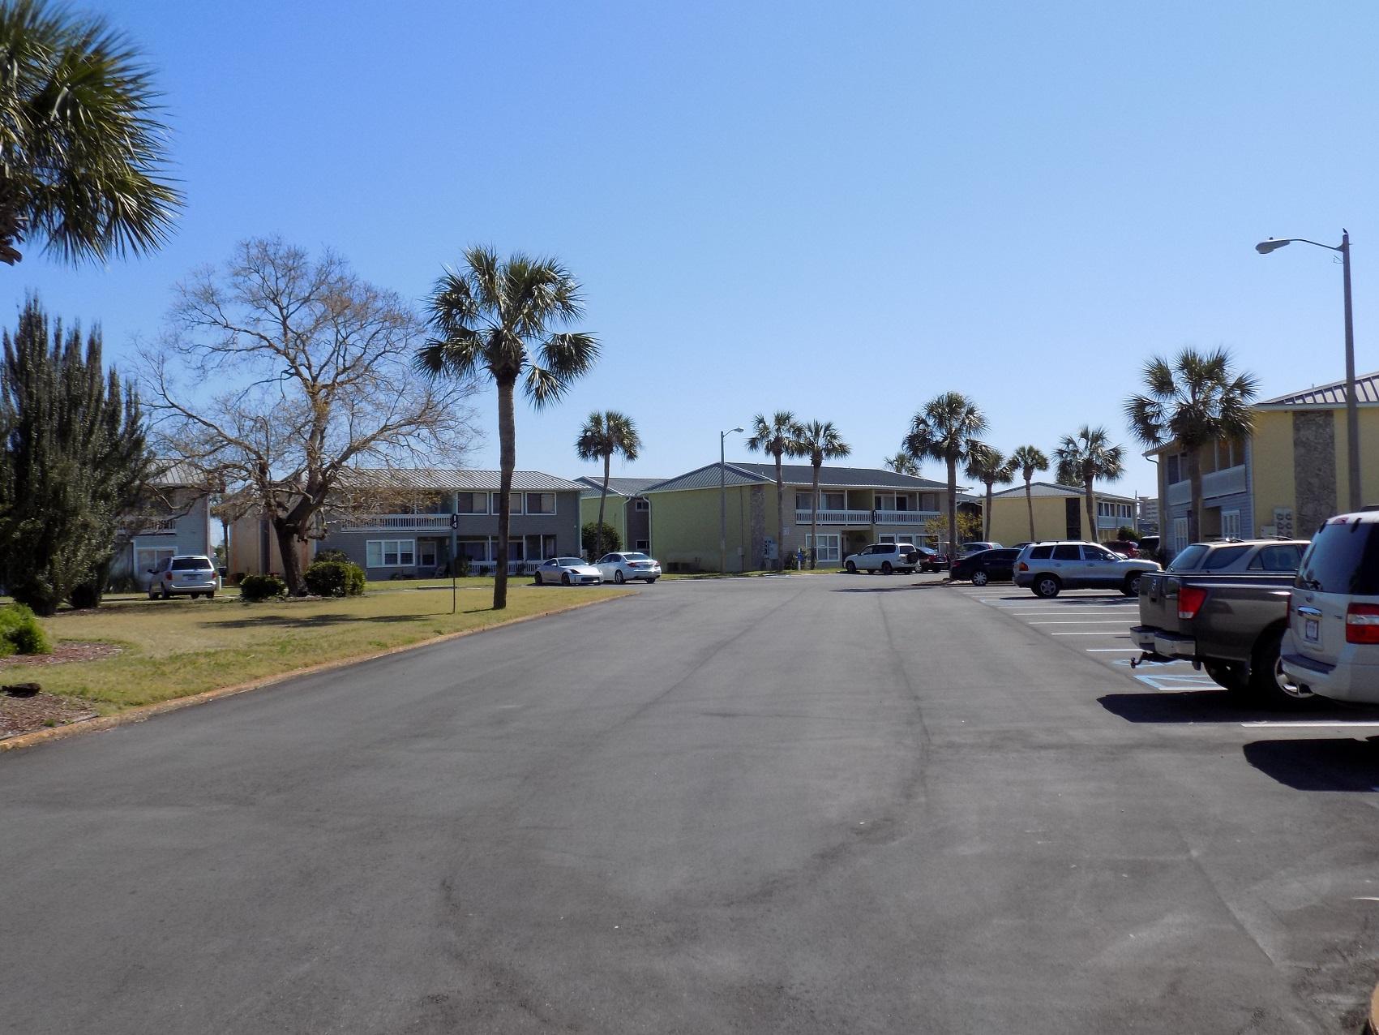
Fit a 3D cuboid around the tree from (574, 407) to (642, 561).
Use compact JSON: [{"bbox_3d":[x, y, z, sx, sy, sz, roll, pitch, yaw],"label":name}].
[{"bbox_3d":[-5.142,-1.508,74.649,3.895,10.275,3.895,-1,-2,-4],"label":"tree"}]

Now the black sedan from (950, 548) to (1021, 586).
[{"bbox_3d":[12.716,1.896,46.938,4.850,1.470,1.840,-1,-1,9],"label":"black sedan"}]

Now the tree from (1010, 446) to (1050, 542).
[{"bbox_3d":[24.126,-0.873,85.123,2.835,8.517,2.835,-2,-2,16],"label":"tree"}]

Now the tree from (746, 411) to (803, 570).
[{"bbox_3d":[5.103,-1.493,71.200,3.370,9.500,3.370,-1,-1,0],"label":"tree"}]

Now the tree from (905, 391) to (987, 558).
[{"bbox_3d":[10.684,-1.360,49.900,3.380,8.000,3.380,-1,-1,0],"label":"tree"}]

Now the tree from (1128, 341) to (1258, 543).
[{"bbox_3d":[15.443,-1.475,36.800,4.100,7.500,4.050,-1,-1,0],"label":"tree"}]

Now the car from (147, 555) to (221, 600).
[{"bbox_3d":[-21.018,2.473,49.525,1.980,1.750,4.980,0,-2,-31],"label":"car"}]

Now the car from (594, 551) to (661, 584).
[{"bbox_3d":[-3.325,2.509,59.121,1.880,1.480,4.930,0,-2,-28],"label":"car"}]

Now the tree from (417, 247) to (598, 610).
[{"bbox_3d":[-5.207,-2.500,33.647,5.043,10.123,5.043,-1,-2,-9],"label":"tree"}]

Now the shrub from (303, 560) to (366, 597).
[{"bbox_3d":[-14.116,2.357,47.422,2.400,1.500,2.200,-1,-2,-16],"label":"shrub"}]

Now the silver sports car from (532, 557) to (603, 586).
[{"bbox_3d":[-6.064,2.651,59.619,1.820,1.320,4.310,0,-2,-32],"label":"silver sports car"}]

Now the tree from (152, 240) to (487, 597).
[{"bbox_3d":[-14.850,-4.052,47.000,13.100,14.200,12.500,-1,-1,0],"label":"tree"}]

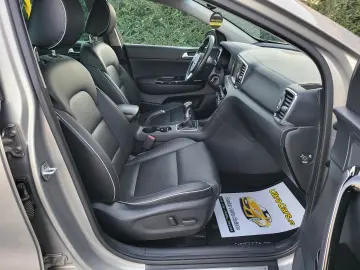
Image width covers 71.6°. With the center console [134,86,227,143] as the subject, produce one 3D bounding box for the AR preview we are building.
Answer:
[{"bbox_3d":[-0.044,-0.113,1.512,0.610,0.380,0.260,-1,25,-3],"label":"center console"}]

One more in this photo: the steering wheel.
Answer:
[{"bbox_3d":[0.157,-0.517,1.748,0.100,0.374,0.374,26,21,-15],"label":"steering wheel"}]

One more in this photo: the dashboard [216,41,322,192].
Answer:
[{"bbox_3d":[0.512,-0.234,1.491,0.500,0.530,1.400,-1,25,-3],"label":"dashboard"}]

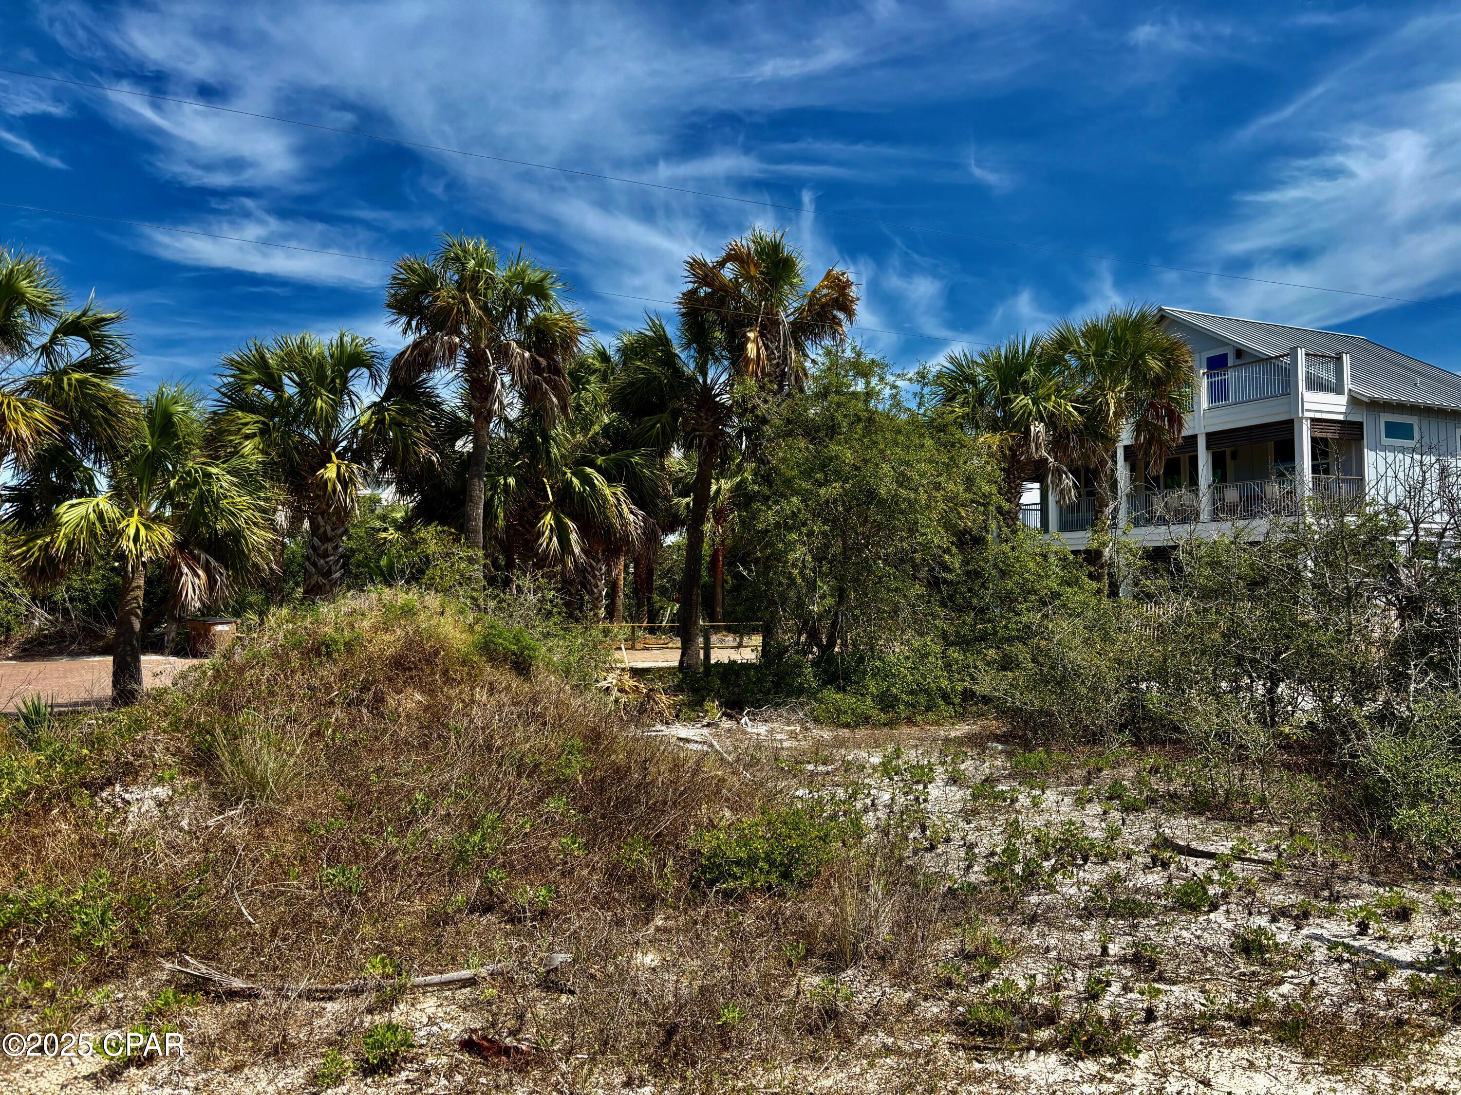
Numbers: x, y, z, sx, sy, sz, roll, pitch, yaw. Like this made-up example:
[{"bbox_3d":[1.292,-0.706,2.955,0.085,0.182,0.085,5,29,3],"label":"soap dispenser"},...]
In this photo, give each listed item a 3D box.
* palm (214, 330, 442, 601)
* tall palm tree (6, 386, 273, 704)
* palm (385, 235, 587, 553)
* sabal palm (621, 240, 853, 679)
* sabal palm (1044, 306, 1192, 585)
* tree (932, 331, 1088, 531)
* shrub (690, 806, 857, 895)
[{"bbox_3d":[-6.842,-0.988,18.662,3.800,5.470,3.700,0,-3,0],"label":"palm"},{"bbox_3d":[-9.161,-0.060,17.019,4.050,4.930,3.900,0,-3,0],"label":"tall palm tree"},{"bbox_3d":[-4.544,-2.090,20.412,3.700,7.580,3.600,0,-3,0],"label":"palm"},{"bbox_3d":[0.191,-2.055,22.913,4.700,9.240,4.000,0,-3,0],"label":"sabal palm"},{"bbox_3d":[9.618,-2.029,27.116,3.600,8.130,3.500,0,-3,0],"label":"sabal palm"},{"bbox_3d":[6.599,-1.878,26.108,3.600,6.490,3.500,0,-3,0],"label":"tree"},{"bbox_3d":[0.239,1.672,6.132,0.950,0.440,0.800,0,-3,0],"label":"shrub"}]

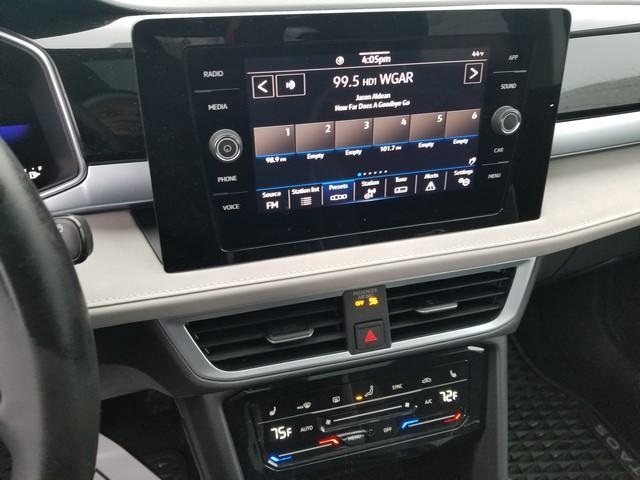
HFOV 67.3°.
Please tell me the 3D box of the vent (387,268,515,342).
[{"bbox_3d":[0.118,0.055,0.444,0.131,0.052,0.030,-7,15,-13],"label":"vent"}]

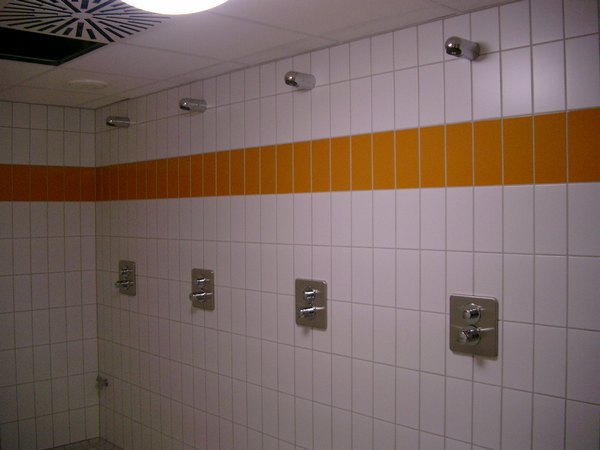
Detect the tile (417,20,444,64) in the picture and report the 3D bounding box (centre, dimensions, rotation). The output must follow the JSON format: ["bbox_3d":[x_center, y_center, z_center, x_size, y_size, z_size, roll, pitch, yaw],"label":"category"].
[{"bbox_3d":[0.510,-0.704,2.484,0.010,0.165,0.118,-1,1,-44],"label":"tile"}]

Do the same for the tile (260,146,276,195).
[{"bbox_3d":[-0.161,-0.283,3.306,0.010,0.248,0.123,-1,1,-45],"label":"tile"}]

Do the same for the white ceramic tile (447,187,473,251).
[{"bbox_3d":[0.606,-0.020,2.428,0.010,0.242,0.118,-1,1,-44],"label":"white ceramic tile"}]

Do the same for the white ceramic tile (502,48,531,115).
[{"bbox_3d":[0.771,-0.504,2.270,0.010,0.244,0.120,-1,1,-44],"label":"white ceramic tile"}]

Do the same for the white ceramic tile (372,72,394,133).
[{"bbox_3d":[0.354,-0.513,2.696,0.010,0.244,0.120,-1,1,-44],"label":"white ceramic tile"}]

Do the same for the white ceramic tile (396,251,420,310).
[{"bbox_3d":[0.440,0.223,2.608,0.010,0.242,0.118,-1,1,-44],"label":"white ceramic tile"}]

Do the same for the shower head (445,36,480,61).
[{"bbox_3d":[0.579,-0.632,2.295,0.157,0.065,0.065,-1,1,-44],"label":"shower head"}]

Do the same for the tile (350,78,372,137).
[{"bbox_3d":[0.269,-0.514,2.781,0.010,0.244,0.120,-1,1,-44],"label":"tile"}]

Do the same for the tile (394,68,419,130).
[{"bbox_3d":[0.431,-0.505,2.571,0.010,0.240,0.118,-1,1,-44],"label":"tile"}]

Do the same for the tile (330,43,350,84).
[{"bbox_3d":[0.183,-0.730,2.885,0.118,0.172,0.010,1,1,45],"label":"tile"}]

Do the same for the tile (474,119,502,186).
[{"bbox_3d":[0.685,-0.262,2.336,0.010,0.242,0.118,-1,1,-44],"label":"tile"}]

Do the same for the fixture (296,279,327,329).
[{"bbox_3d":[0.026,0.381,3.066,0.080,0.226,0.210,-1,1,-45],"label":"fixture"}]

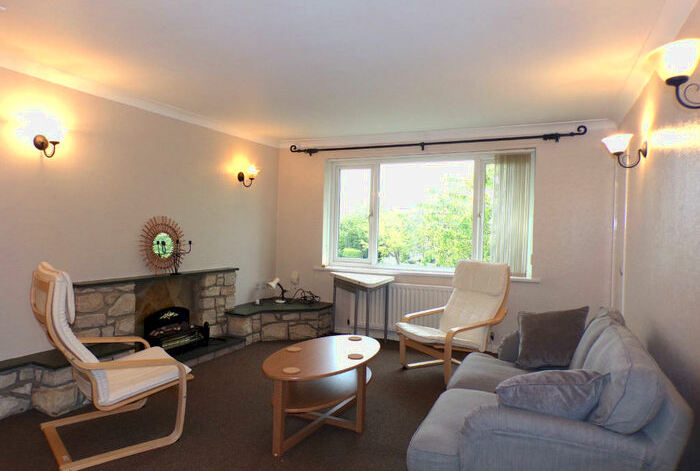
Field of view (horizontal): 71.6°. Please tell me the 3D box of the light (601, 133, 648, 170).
[{"bbox_3d":[1.875,-0.583,3.326,0.265,0.237,0.189,2,1,26],"label":"light"}]

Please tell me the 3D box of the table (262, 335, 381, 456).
[{"bbox_3d":[-0.156,0.978,3.061,0.618,0.473,1.130,2,1,22],"label":"table"}]

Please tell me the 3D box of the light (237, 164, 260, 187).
[{"bbox_3d":[-1.148,-0.679,5.607,0.265,0.237,0.189,2,1,26],"label":"light"}]

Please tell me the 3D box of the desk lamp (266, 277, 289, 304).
[{"bbox_3d":[-0.888,0.669,5.947,0.255,0.305,0.131,1,1,-9],"label":"desk lamp"}]

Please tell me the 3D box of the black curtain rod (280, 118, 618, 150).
[{"bbox_3d":[0.830,-1.121,5.422,3.947,0.077,0.075,2,1,26],"label":"black curtain rod"}]

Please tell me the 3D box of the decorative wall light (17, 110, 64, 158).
[{"bbox_3d":[-2.162,-0.683,3.525,0.265,0.237,0.189,2,1,26],"label":"decorative wall light"}]

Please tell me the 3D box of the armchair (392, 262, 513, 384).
[{"bbox_3d":[0.892,0.721,4.319,0.767,1.016,0.685,1,1,-27],"label":"armchair"}]

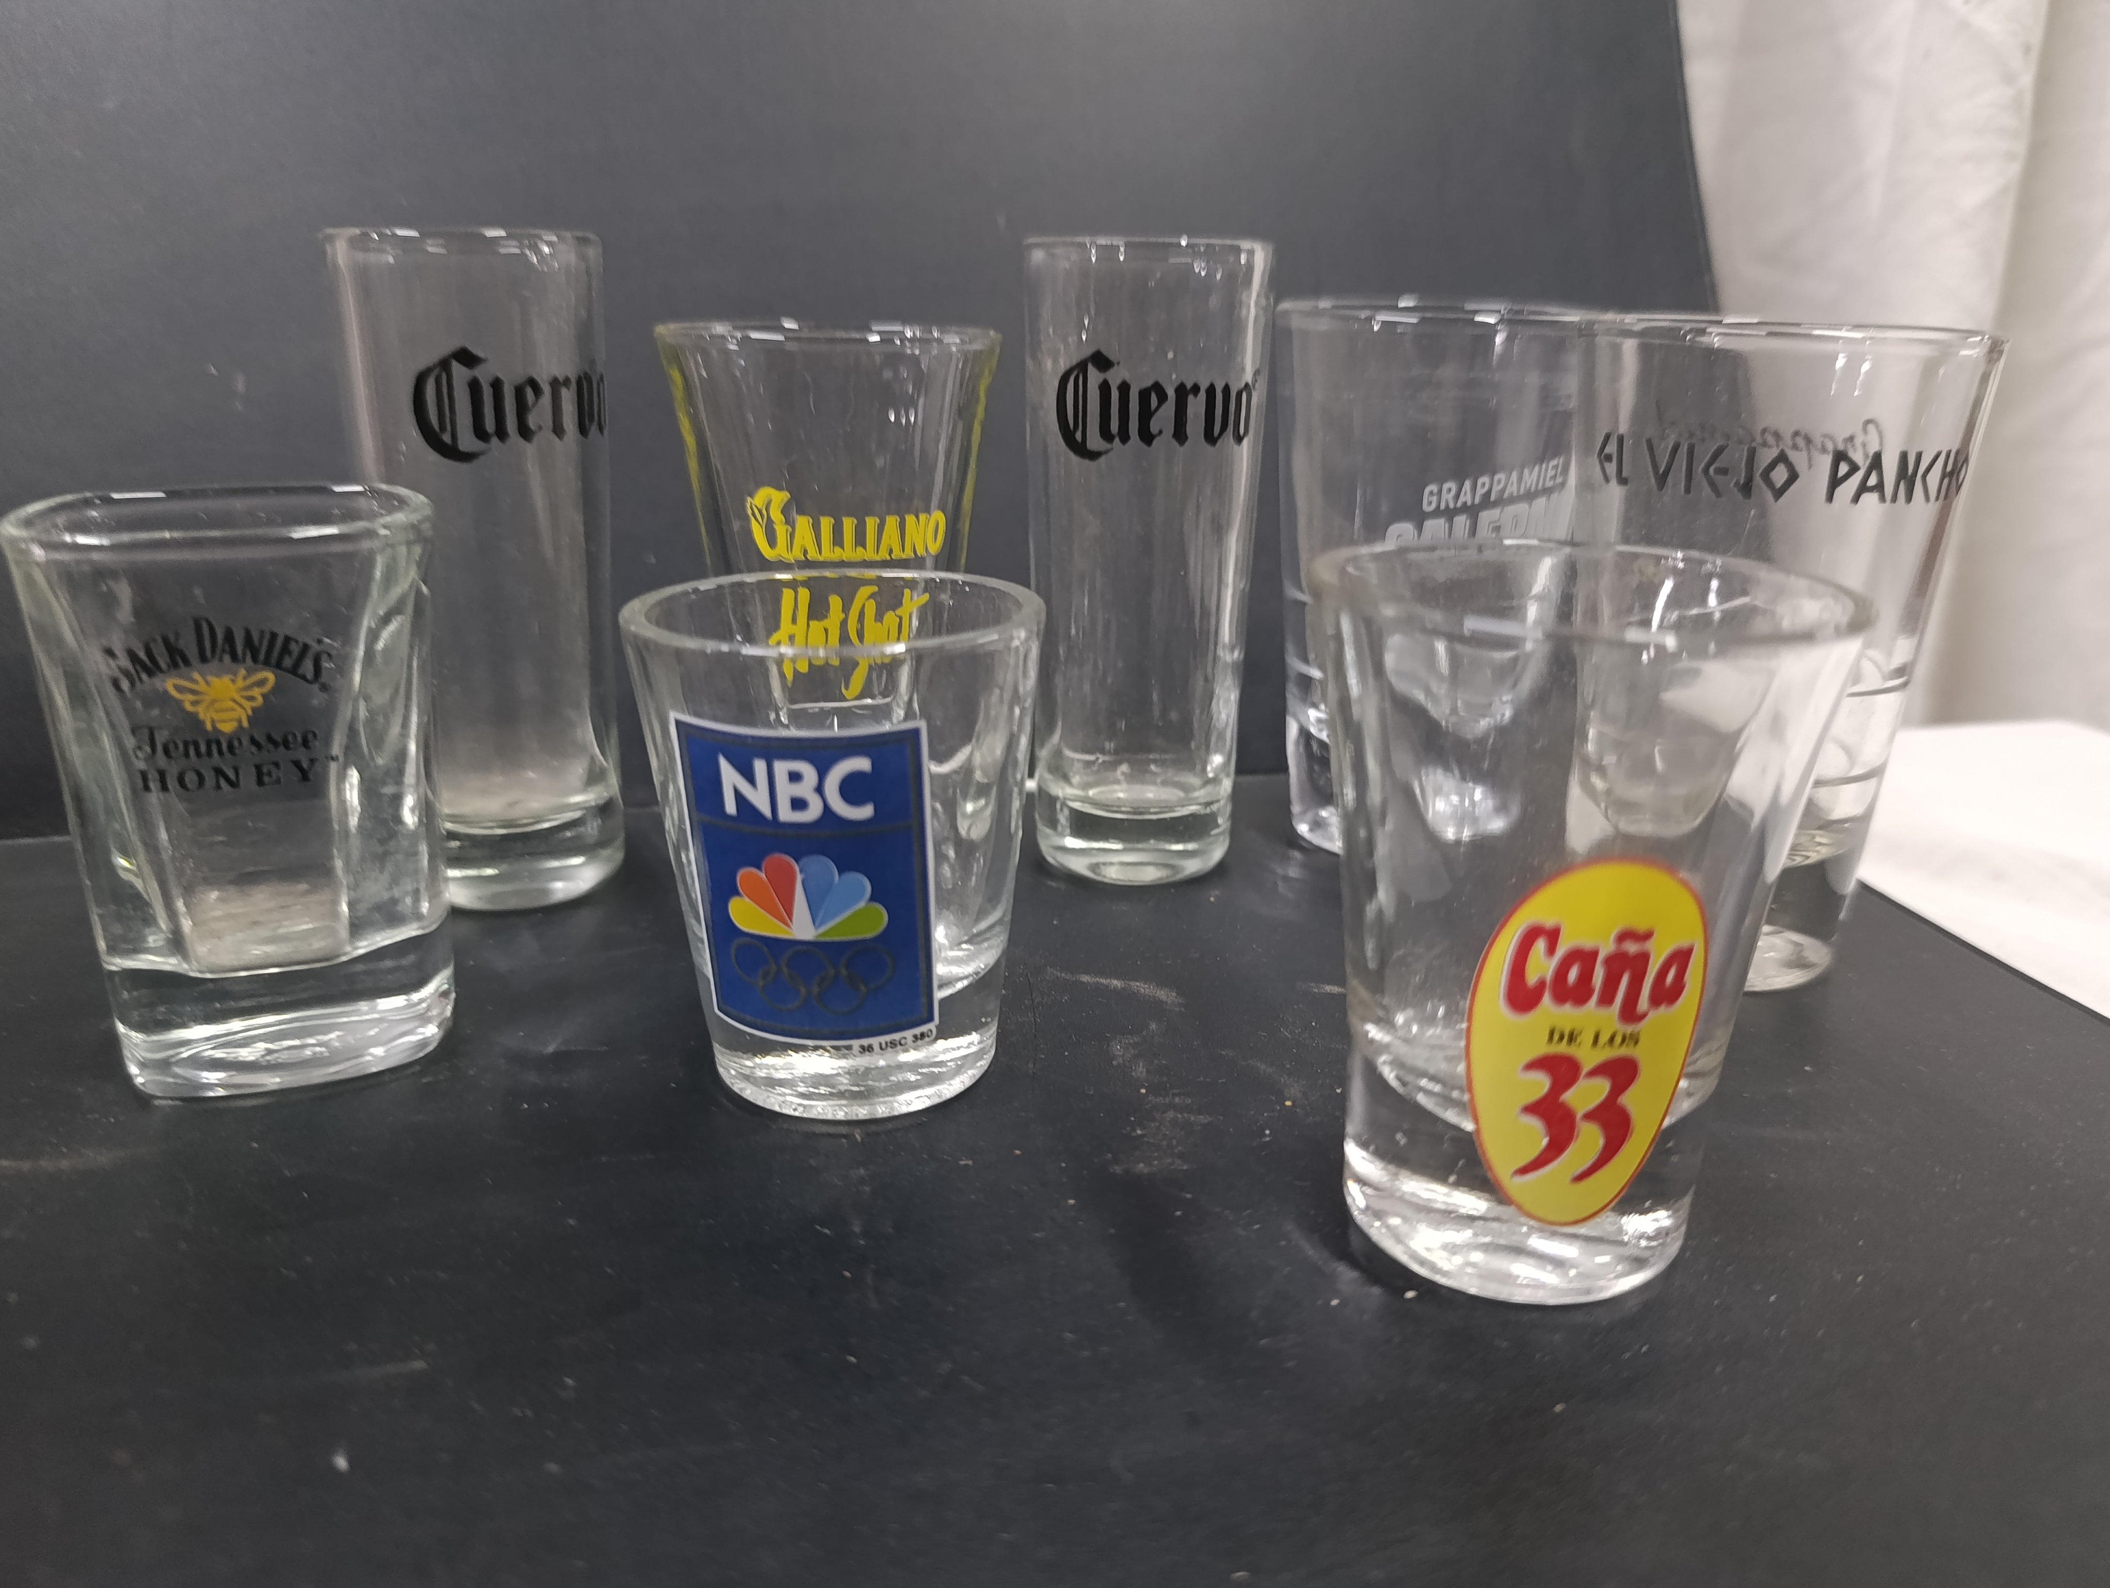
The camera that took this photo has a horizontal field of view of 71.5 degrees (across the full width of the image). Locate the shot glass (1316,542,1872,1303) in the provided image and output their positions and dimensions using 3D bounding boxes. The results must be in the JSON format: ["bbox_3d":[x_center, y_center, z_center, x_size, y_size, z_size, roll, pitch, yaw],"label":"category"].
[{"bbox_3d":[0.051,0.013,0.154,0.052,0.070,0.052,2,19,5],"label":"shot glass"}]

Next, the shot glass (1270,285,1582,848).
[{"bbox_3d":[0.068,-0.040,0.269,0.059,0.097,0.059,-1,19,-5],"label":"shot glass"}]

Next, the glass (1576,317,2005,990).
[{"bbox_3d":[0.102,-0.022,0.223,0.055,0.094,0.055,7,19,17],"label":"glass"}]

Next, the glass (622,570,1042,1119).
[{"bbox_3d":[-0.027,0.006,0.189,0.051,0.060,0.051,1,19,2],"label":"glass"}]

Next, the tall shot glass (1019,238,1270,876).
[{"bbox_3d":[0.014,-0.039,0.254,0.040,0.105,0.040,1,19,1],"label":"tall shot glass"}]

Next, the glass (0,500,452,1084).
[{"bbox_3d":[-0.103,-0.002,0.193,0.048,0.070,0.048,-5,19,-17],"label":"glass"}]

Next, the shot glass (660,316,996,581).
[{"bbox_3d":[-0.037,-0.032,0.250,0.055,0.092,0.055,-4,19,-13],"label":"shot glass"}]

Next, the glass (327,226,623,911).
[{"bbox_3d":[-0.091,-0.036,0.240,0.040,0.105,0.040,-14,24,-37],"label":"glass"}]

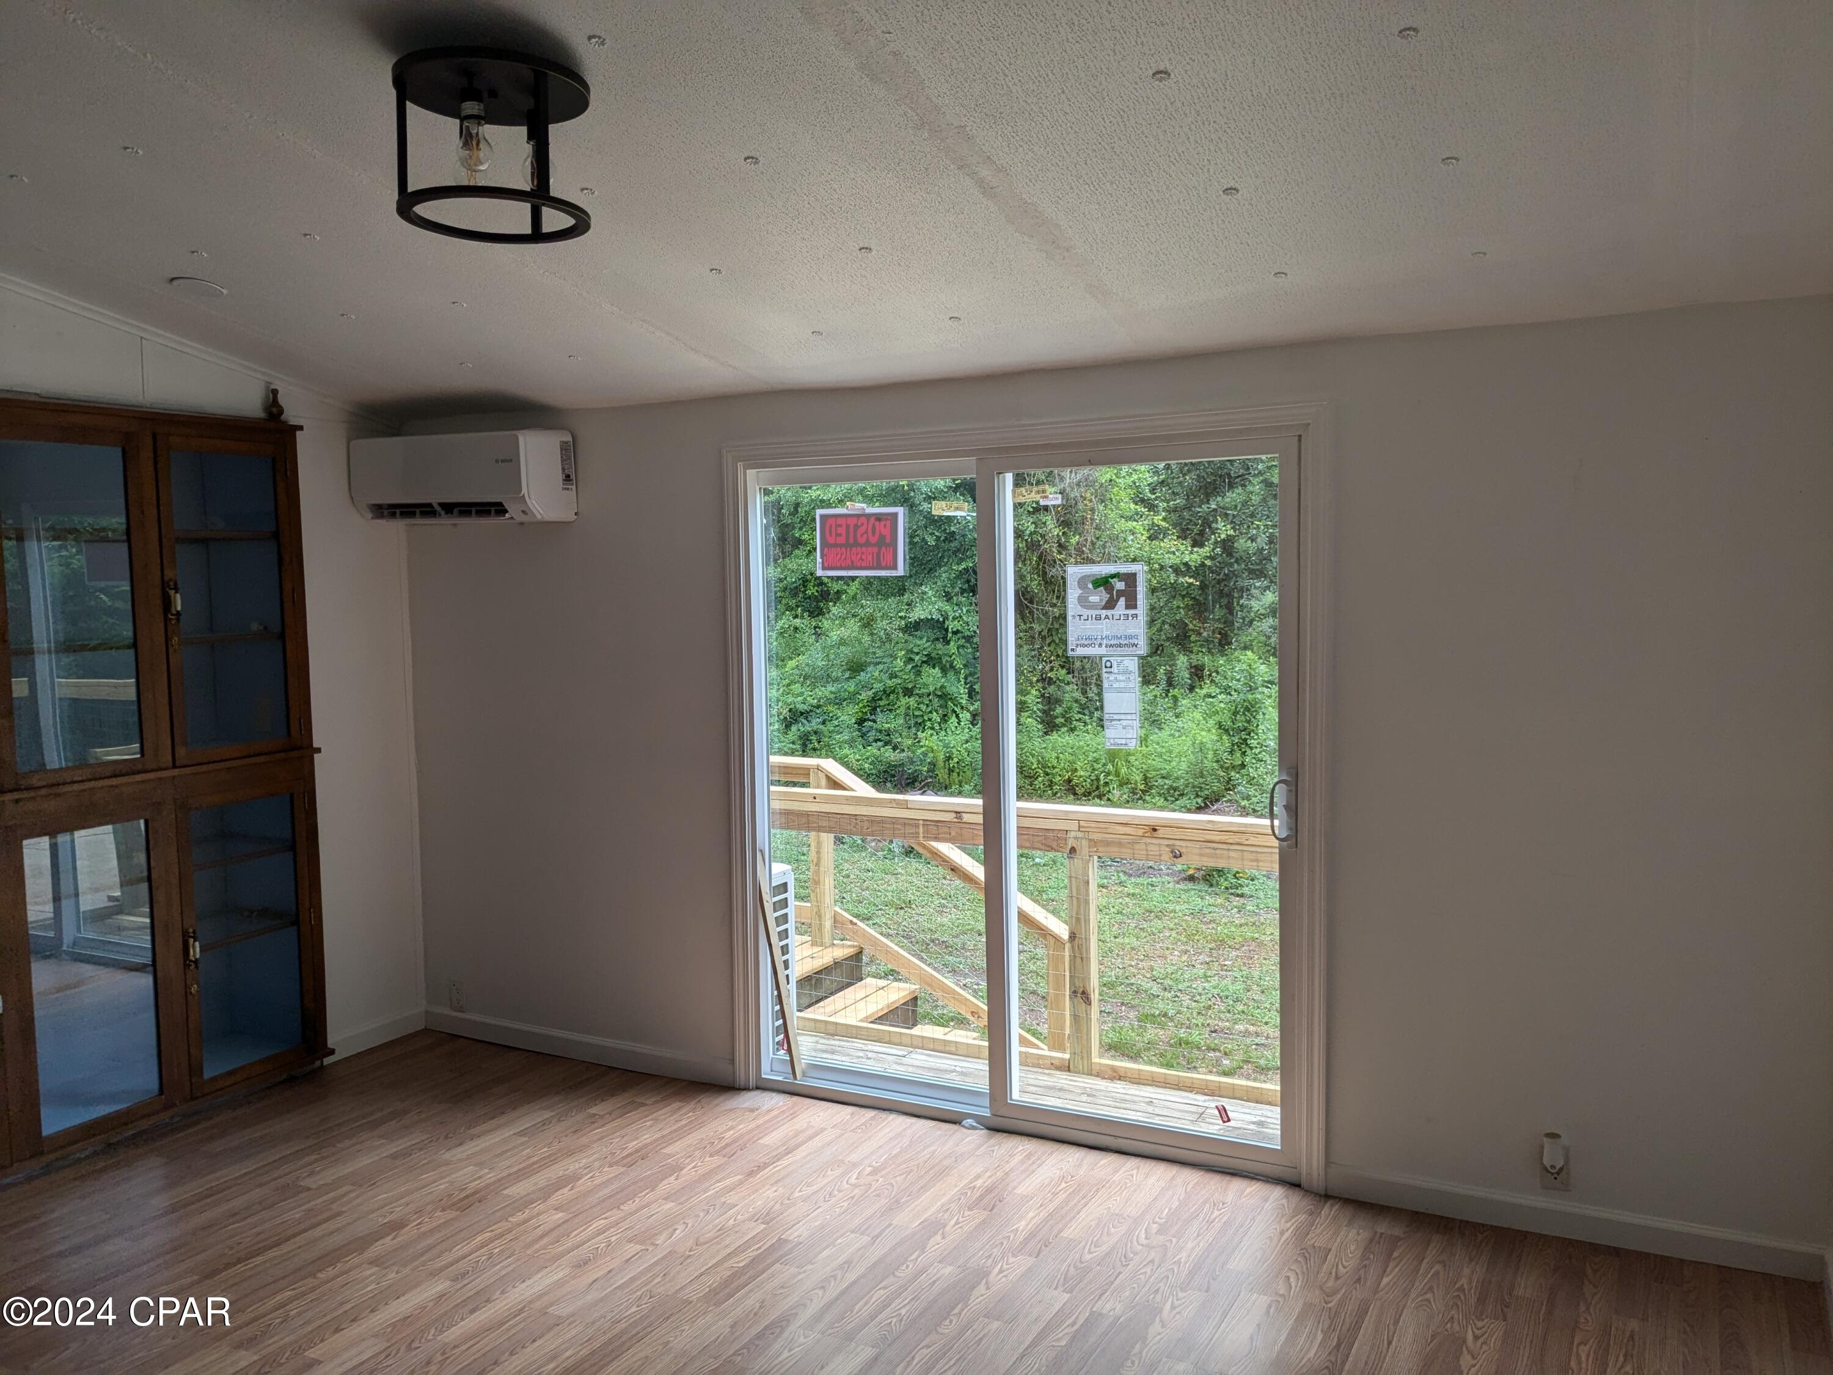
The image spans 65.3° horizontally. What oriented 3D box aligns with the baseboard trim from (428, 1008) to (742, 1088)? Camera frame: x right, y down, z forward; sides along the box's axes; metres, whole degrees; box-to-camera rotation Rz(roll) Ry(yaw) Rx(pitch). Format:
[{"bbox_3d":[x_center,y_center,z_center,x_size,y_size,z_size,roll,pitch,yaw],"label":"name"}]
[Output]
[{"bbox_3d":[-1.192,1.231,4.946,1.407,0.082,0.014,1,5,28],"label":"baseboard trim"}]

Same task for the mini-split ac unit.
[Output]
[{"bbox_3d":[-1.542,-0.706,4.858,0.817,0.290,0.220,1,5,28],"label":"mini-split ac unit"}]

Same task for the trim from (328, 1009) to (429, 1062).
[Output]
[{"bbox_3d":[-1.917,1.233,5.088,0.014,0.082,0.435,1,5,28],"label":"trim"}]

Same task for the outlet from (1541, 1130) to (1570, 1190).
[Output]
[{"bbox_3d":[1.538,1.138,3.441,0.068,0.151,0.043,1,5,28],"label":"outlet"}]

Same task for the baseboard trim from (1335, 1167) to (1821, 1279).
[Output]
[{"bbox_3d":[1.550,1.291,3.468,1.091,0.082,0.014,1,5,28],"label":"baseboard trim"}]

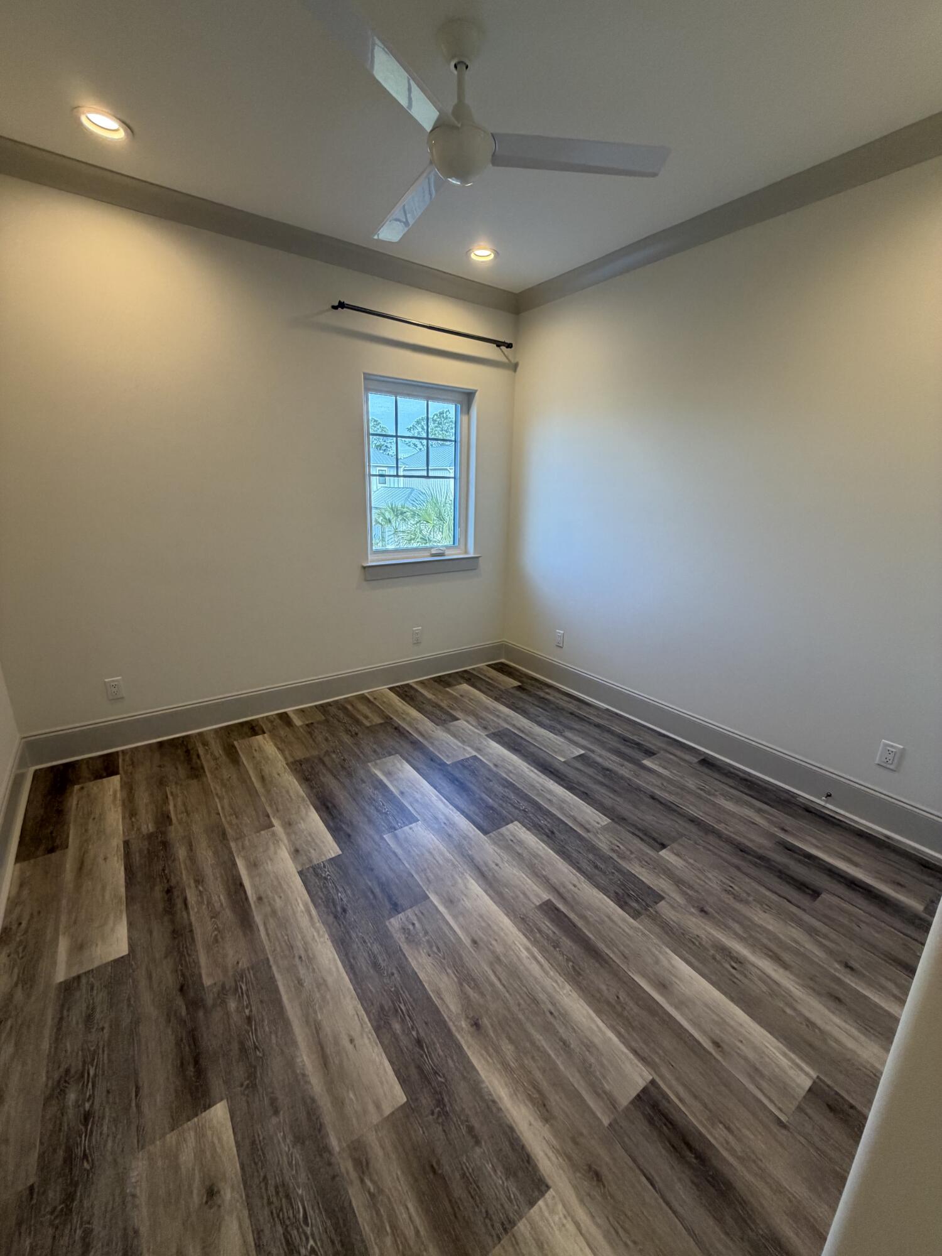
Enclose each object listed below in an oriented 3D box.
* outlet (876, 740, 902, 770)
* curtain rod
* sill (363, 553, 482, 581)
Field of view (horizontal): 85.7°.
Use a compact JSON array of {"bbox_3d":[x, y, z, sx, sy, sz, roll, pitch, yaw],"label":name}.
[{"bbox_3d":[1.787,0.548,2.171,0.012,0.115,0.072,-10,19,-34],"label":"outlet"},{"bbox_3d":[-0.244,-1.881,3.189,1.270,0.052,0.112,-10,19,-34],"label":"curtain rod"},{"bbox_3d":[-0.351,-0.446,3.649,0.969,0.110,0.120,-10,19,-34],"label":"sill"}]

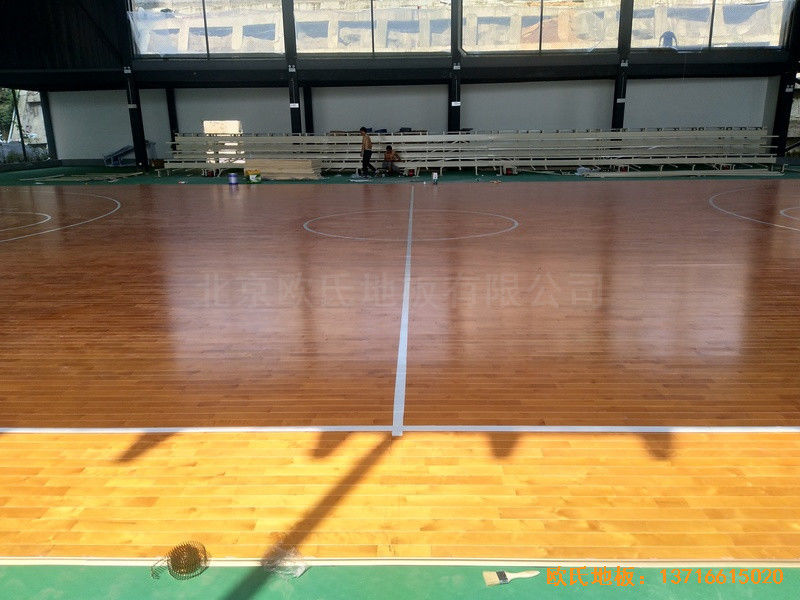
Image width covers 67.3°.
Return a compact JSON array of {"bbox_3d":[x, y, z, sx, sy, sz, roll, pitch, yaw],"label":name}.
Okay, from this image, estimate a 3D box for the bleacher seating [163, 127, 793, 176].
[{"bbox_3d":[2.483,-5.520,22.498,22.550,1.600,2.000,0,15,2],"label":"bleacher seating"}]

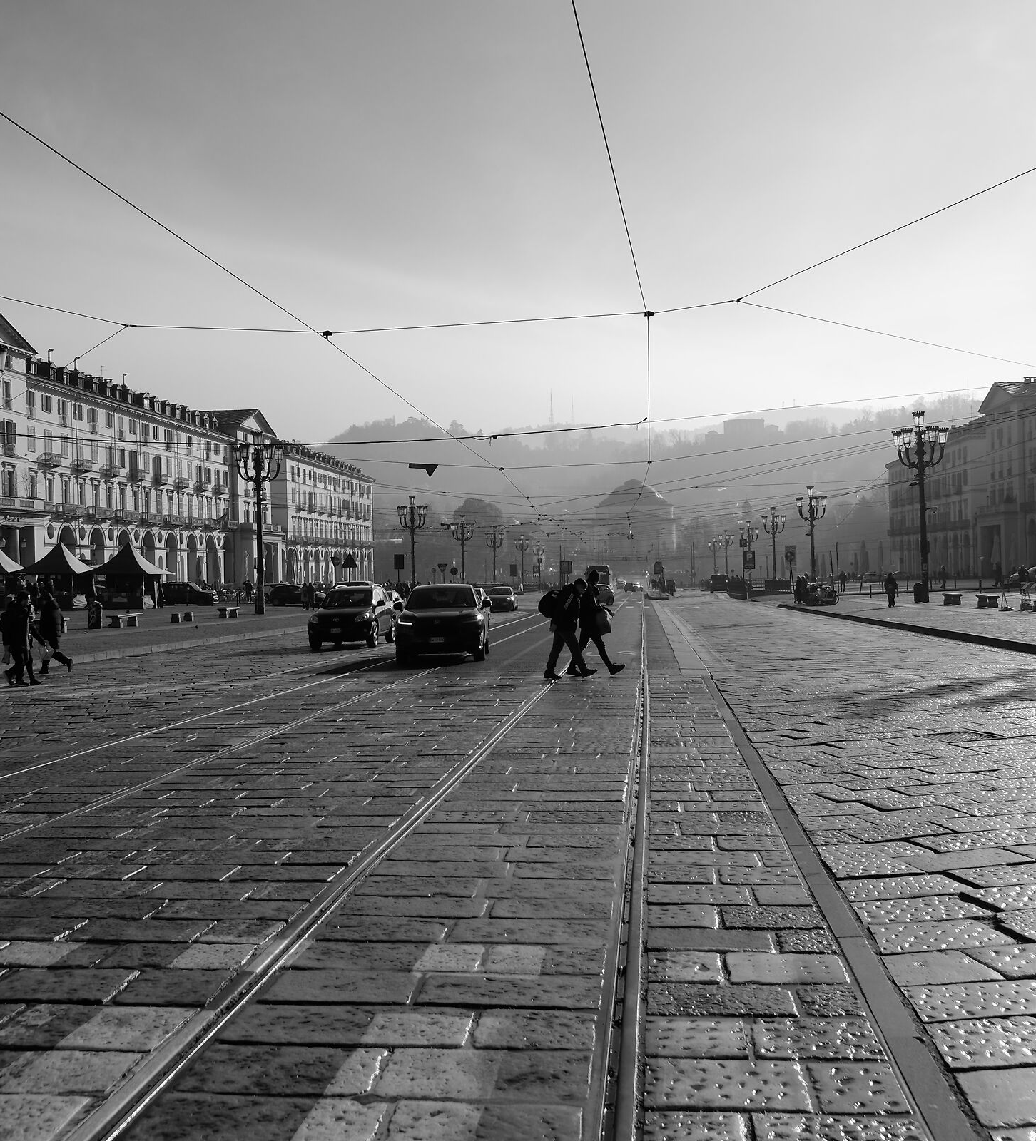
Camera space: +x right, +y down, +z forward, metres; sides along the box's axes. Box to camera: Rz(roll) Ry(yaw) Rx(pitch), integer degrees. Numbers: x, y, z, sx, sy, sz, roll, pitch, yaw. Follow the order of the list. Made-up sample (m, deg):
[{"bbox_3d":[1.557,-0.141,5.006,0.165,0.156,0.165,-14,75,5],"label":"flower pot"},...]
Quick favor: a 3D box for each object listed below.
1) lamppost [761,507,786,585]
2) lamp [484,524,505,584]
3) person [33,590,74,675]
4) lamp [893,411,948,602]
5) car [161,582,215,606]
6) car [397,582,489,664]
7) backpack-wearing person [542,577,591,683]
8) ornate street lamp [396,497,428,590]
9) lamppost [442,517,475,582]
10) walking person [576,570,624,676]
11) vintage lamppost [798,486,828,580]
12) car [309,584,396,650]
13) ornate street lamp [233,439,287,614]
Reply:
[{"bbox_3d":[28.329,-2.146,142.000,2.800,9.700,2.800,-1,0,6],"label":"lamppost"},{"bbox_3d":[-3.154,-1.172,173.000,2.800,9.700,2.800,-1,0,6],"label":"lamp"},{"bbox_3d":[-9.037,1.199,25.000,0.720,1.650,0.550,-1,0,3],"label":"person"},{"bbox_3d":[20.911,-3.253,66.400,2.900,9.900,2.900,-1,0,6],"label":"lamp"},{"bbox_3d":[-23.482,1.764,92.000,3.850,1.600,1.720,-1,0,6],"label":"car"},{"bbox_3d":[-1.560,1.110,27.900,1.880,1.610,4.450,-1,0,3],"label":"car"},{"bbox_3d":[0.815,0.961,21.150,0.880,1.670,0.540,-1,0,6],"label":"backpack-wearing person"},{"bbox_3d":[-9.246,-1.834,113.500,2.800,9.700,2.800,-1,0,6],"label":"ornate street lamp"},{"bbox_3d":[-6.624,-1.669,157.000,2.900,9.900,2.900,-1,0,6],"label":"lamppost"},{"bbox_3d":[1.360,0.885,21.400,0.750,1.750,0.600,-1,0,6],"label":"walking person"},{"bbox_3d":[25.475,-2.545,111.000,2.800,9.700,2.800,-1,0,6],"label":"vintage lamppost"},{"bbox_3d":[-4.353,1.160,34.009,1.790,1.670,4.350,-1,-1,4],"label":"car"},{"bbox_3d":[-13.762,-2.495,68.200,2.800,9.700,2.800,-1,0,6],"label":"ornate street lamp"}]

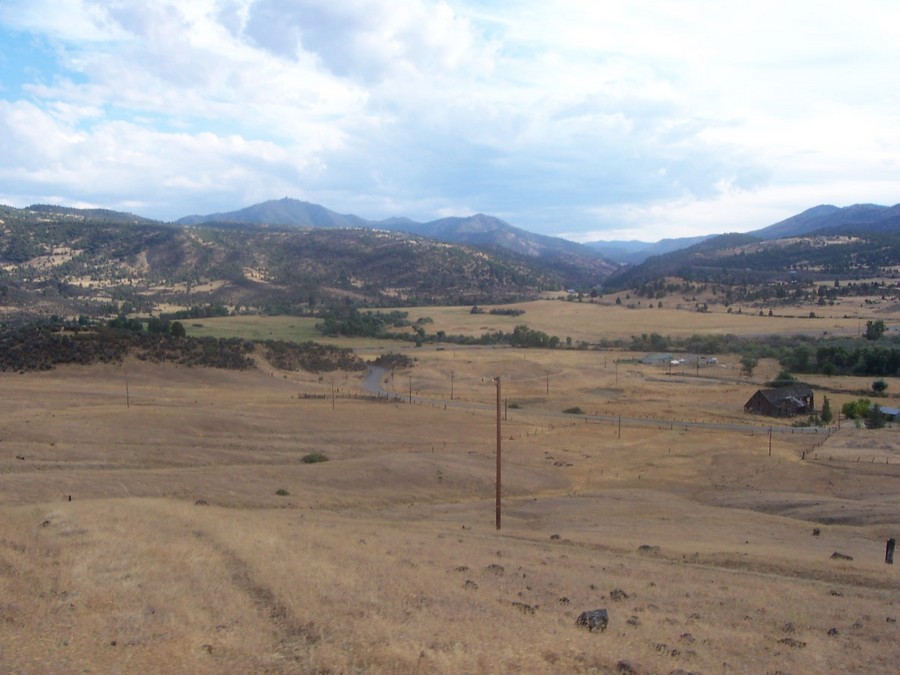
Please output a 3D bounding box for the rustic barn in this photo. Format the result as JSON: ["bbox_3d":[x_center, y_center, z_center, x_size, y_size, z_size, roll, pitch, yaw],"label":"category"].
[{"bbox_3d":[116.342,21.816,336.959,24.050,8.600,12.902,-3,5,-36],"label":"rustic barn"}]

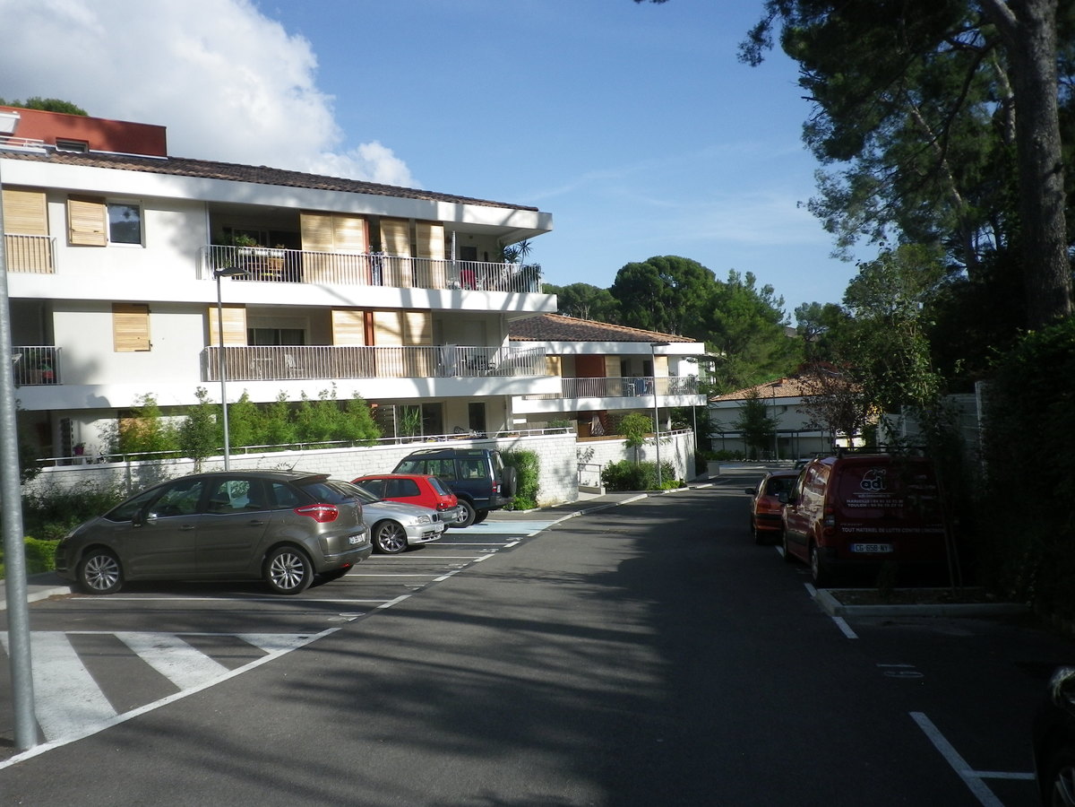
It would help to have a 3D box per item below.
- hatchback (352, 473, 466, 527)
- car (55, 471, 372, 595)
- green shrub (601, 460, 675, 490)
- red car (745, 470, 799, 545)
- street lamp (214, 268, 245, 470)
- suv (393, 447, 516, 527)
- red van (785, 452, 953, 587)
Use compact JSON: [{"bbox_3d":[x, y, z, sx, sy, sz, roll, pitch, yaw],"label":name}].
[{"bbox_3d":[-3.690,2.389,20.100,3.720,1.410,1.630,-2,-4,10],"label":"hatchback"},{"bbox_3d":[-4.717,1.822,12.839,4.480,1.670,1.830,-2,-4,9],"label":"car"},{"bbox_3d":[4.600,3.270,39.600,3.400,1.450,1.700,-2,-1,-32],"label":"green shrub"},{"bbox_3d":[5.455,2.155,18.481,1.680,1.420,4.000,-2,-4,12],"label":"red car"},{"bbox_3d":[-7.290,-0.110,21.350,1.000,6.500,0.350,-3,-1,10],"label":"street lamp"},{"bbox_3d":[-2.873,2.253,23.190,4.540,1.970,1.800,-2,-4,10],"label":"suv"},{"bbox_3d":[4.907,1.614,13.290,1.800,1.820,4.340,-2,-4,9],"label":"red van"}]

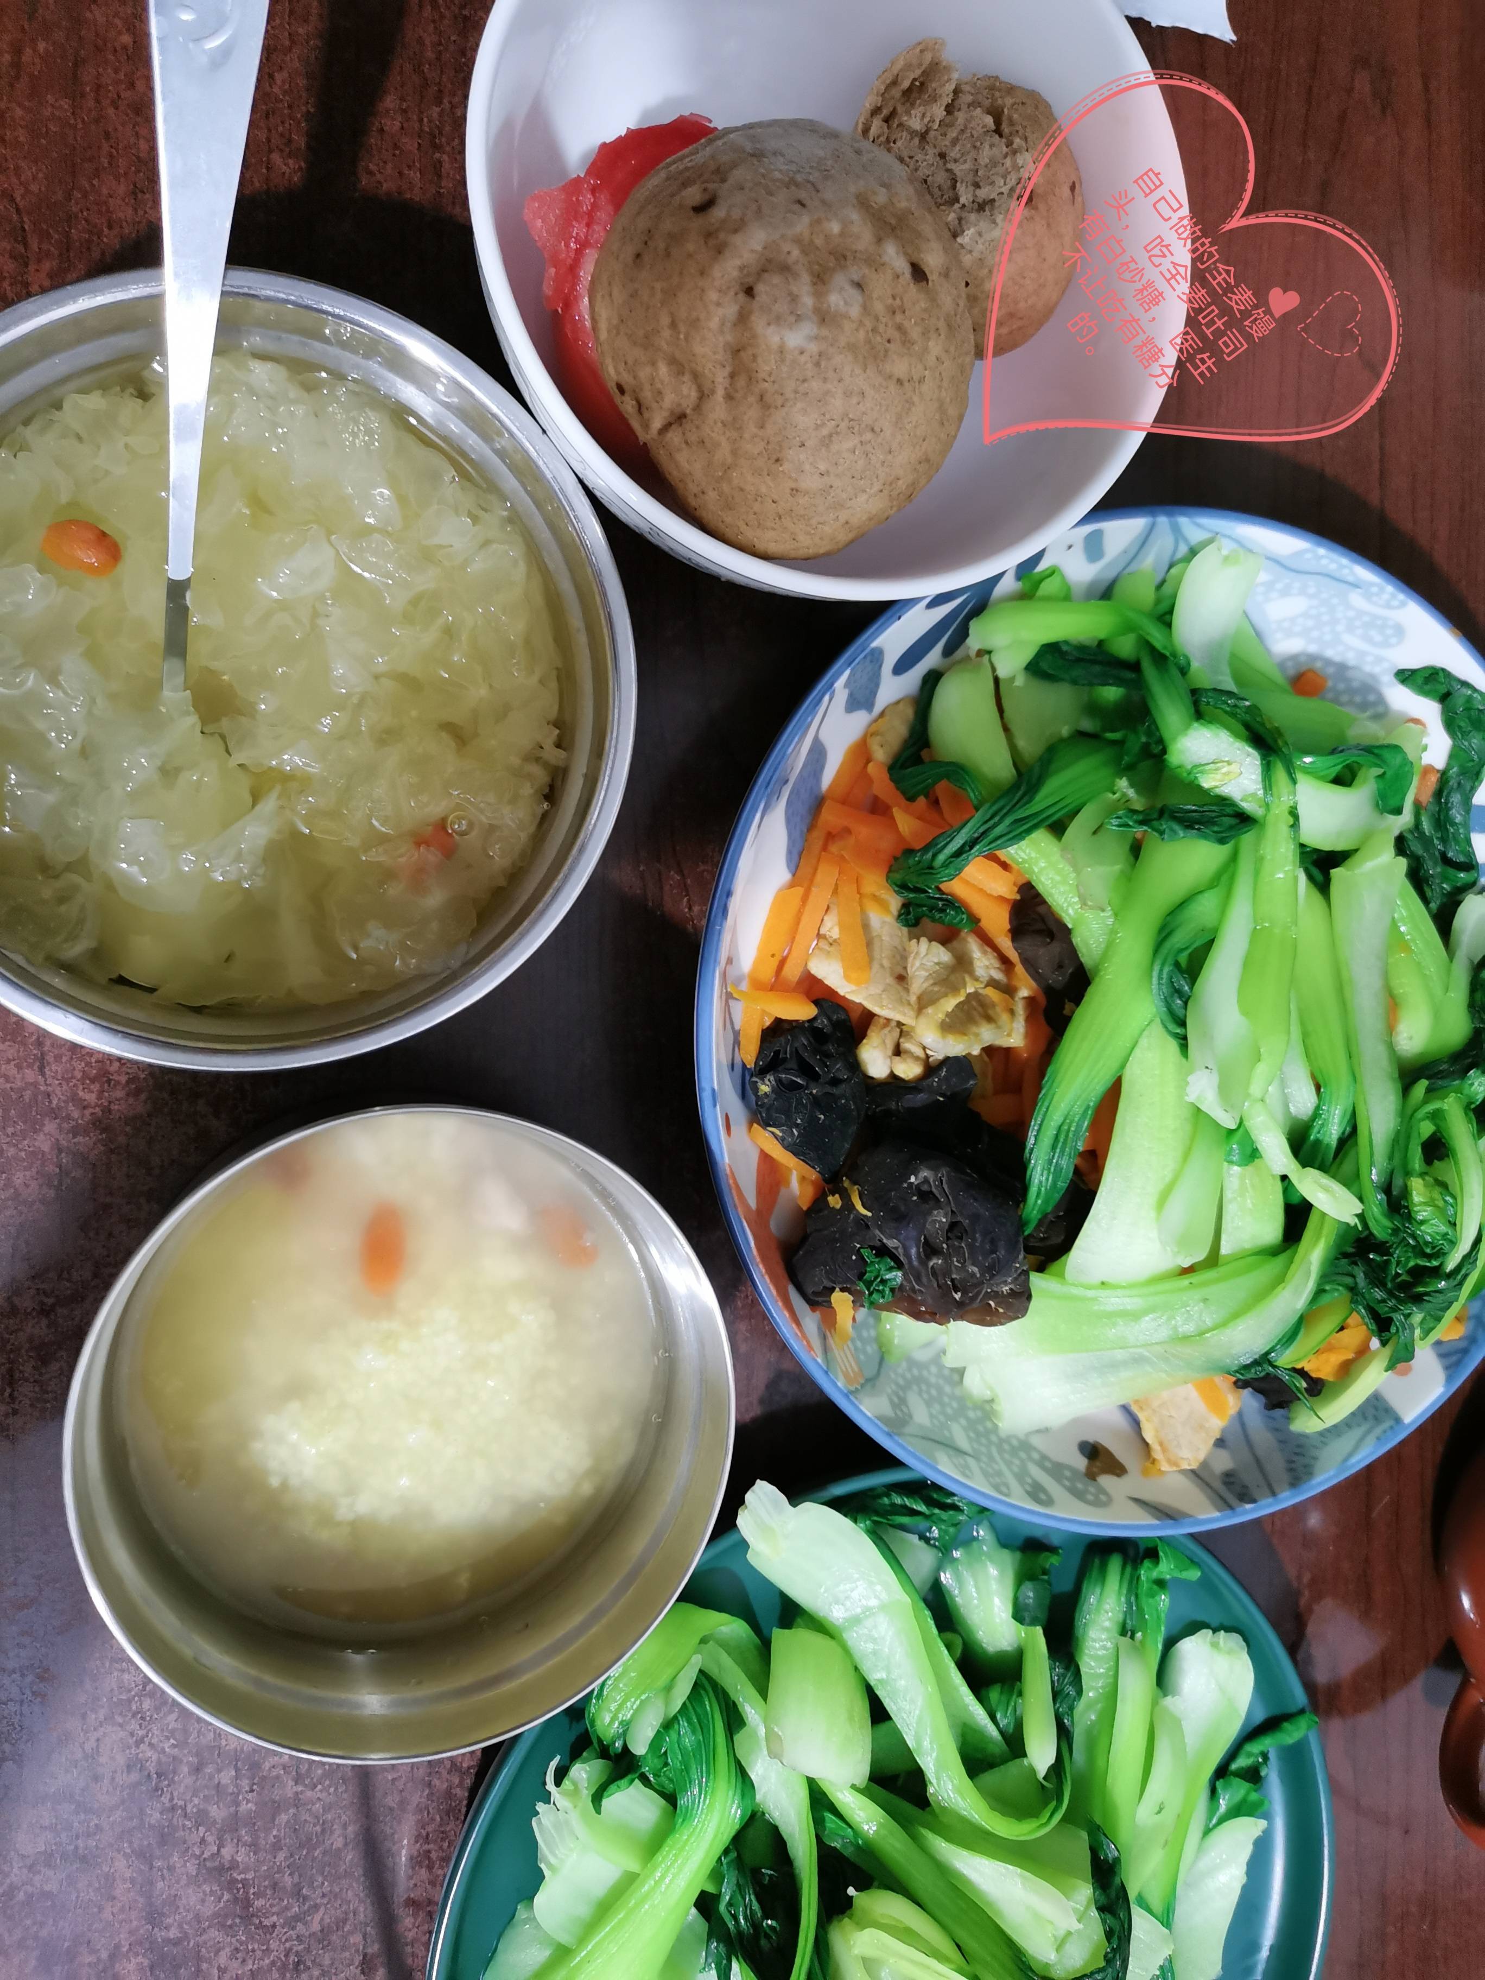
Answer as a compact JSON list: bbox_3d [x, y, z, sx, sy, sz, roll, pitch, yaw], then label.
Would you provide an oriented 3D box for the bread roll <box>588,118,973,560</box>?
[{"bbox_3d":[0.009,-0.141,0.335,0.083,0.066,0.086,0,91,-13],"label":"bread roll"}]

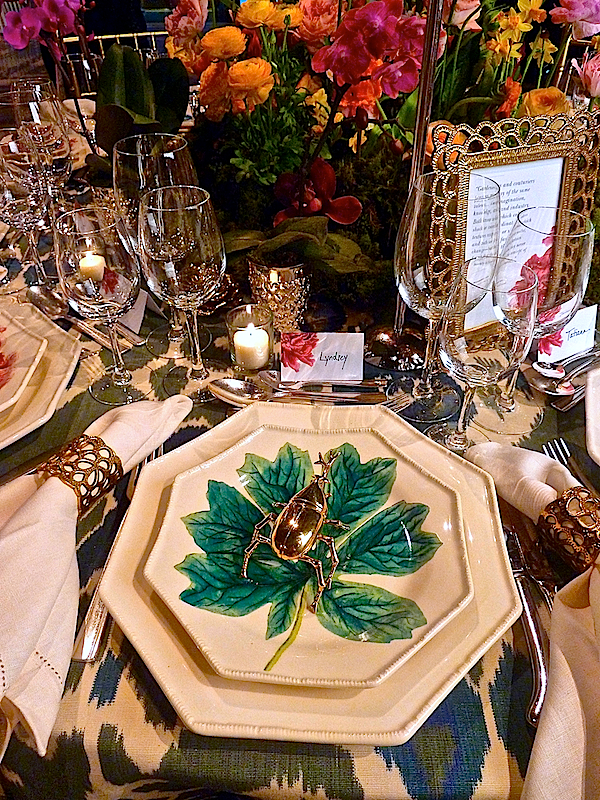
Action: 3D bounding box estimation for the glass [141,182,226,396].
[{"bbox_3d":[-0.107,-0.099,0.563,0.080,0.197,0.080,0,39,0],"label":"glass"}]

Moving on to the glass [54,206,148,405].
[{"bbox_3d":[-0.187,-0.088,0.563,0.075,0.180,0.075,0,39,0],"label":"glass"}]

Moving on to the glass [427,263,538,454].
[{"bbox_3d":[0.147,-0.025,0.487,0.075,0.178,0.075,0,39,0],"label":"glass"}]

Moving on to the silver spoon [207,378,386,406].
[{"bbox_3d":[-0.004,-0.011,0.621,0.195,0.022,0.042,3,39,5],"label":"silver spoon"}]

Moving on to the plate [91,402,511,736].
[{"bbox_3d":[0.009,0.110,0.470,0.308,0.026,0.308,2,39,3],"label":"plate"}]

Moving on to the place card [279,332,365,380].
[{"bbox_3d":[0.024,-0.052,0.625,0.088,0.047,0.041,0,39,0],"label":"place card"}]

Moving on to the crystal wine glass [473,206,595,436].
[{"bbox_3d":[0.215,-0.068,0.545,0.084,0.206,0.084,-1,39,0],"label":"crystal wine glass"}]

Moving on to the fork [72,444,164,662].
[{"bbox_3d":[-0.141,0.100,0.461,0.025,0.020,0.212,1,39,1],"label":"fork"}]

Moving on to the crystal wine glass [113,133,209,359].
[{"bbox_3d":[-0.149,-0.165,0.651,0.090,0.230,0.090,-1,39,0],"label":"crystal wine glass"}]

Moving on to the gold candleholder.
[{"bbox_3d":[-0.024,-0.130,0.687,0.070,0.090,0.070,0,39,0],"label":"gold candleholder"}]

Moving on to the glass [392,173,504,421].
[{"bbox_3d":[0.126,-0.087,0.532,0.088,0.218,0.088,0,39,0],"label":"glass"}]

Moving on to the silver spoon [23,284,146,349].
[{"bbox_3d":[-0.286,-0.115,0.753,0.226,0.022,0.042,22,44,26],"label":"silver spoon"}]

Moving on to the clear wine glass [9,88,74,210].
[{"bbox_3d":[-0.373,-0.334,0.864,0.090,0.230,0.090,-1,39,0],"label":"clear wine glass"}]

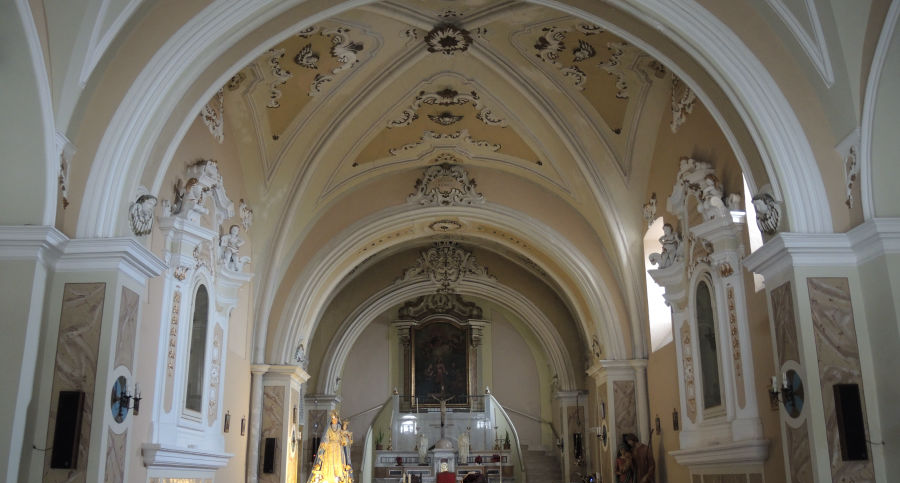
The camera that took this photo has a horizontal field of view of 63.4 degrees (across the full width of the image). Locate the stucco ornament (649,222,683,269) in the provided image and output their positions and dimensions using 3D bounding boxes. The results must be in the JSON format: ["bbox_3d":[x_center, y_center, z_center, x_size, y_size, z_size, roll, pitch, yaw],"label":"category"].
[{"bbox_3d":[3.563,0.066,12.009,0.420,0.740,0.370,-15,-23,37],"label":"stucco ornament"}]

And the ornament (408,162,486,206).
[{"bbox_3d":[-0.050,-1.246,15.355,1.644,1.009,0.250,0,-18,-1],"label":"ornament"}]

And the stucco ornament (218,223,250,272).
[{"bbox_3d":[-3.540,0.107,11.932,0.420,0.740,0.370,15,-23,-38],"label":"stucco ornament"}]

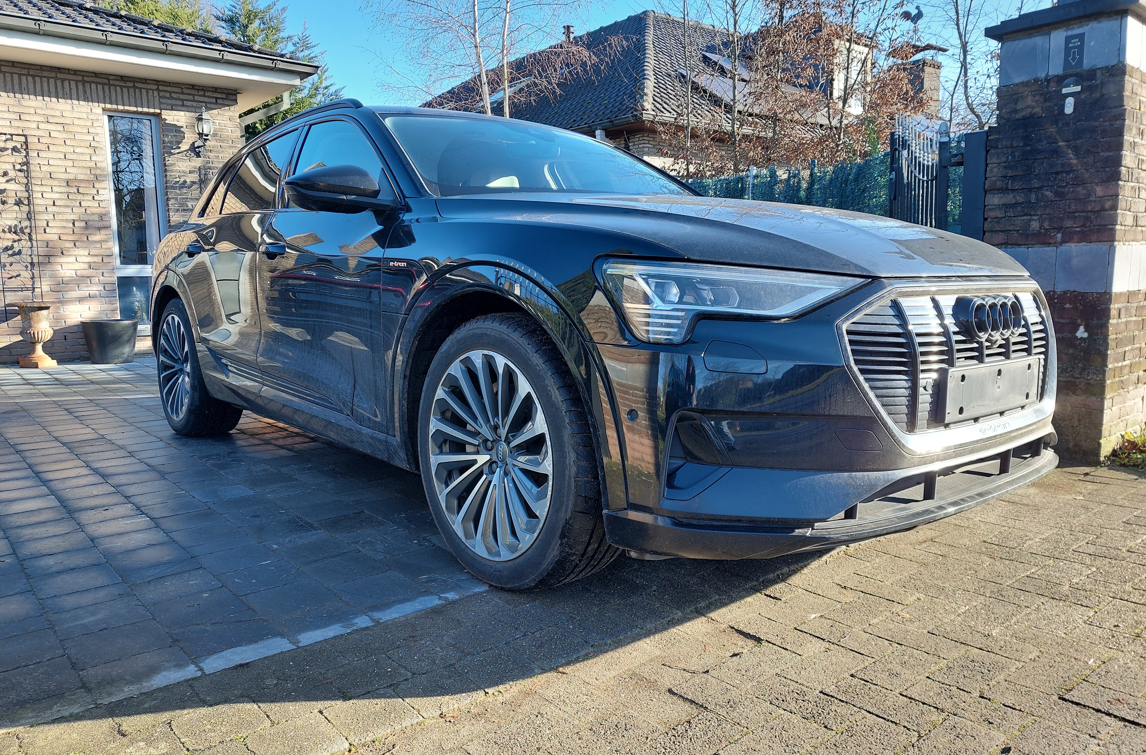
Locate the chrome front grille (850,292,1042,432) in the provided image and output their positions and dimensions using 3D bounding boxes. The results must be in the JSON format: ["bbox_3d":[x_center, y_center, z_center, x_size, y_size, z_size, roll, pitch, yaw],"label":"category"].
[{"bbox_3d":[1.058,-0.057,2.106,1.180,0.340,0.150,-4,8,-41],"label":"chrome front grille"}]

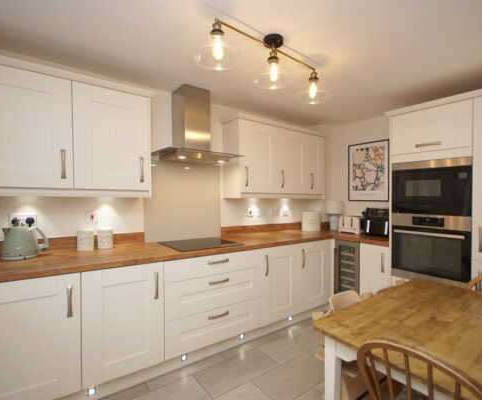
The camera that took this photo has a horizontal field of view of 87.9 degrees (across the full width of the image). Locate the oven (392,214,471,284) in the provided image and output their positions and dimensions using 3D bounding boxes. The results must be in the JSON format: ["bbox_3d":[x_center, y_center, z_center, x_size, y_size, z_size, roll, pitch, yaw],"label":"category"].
[{"bbox_3d":[1.843,0.432,2.313,0.560,0.598,0.590,0,0,-34],"label":"oven"}]

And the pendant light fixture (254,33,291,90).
[{"bbox_3d":[0.212,-0.913,1.630,0.250,0.300,0.250,0,0,0],"label":"pendant light fixture"}]

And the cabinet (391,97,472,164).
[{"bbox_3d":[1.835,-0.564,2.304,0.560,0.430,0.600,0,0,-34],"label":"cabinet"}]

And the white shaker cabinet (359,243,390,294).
[{"bbox_3d":[1.369,0.813,2.555,0.025,0.719,0.294,0,0,-34],"label":"white shaker cabinet"}]

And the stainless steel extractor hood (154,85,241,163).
[{"bbox_3d":[-0.394,-0.689,2.297,0.685,0.655,0.525,0,0,-34],"label":"stainless steel extractor hood"}]

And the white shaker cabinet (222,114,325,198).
[{"bbox_3d":[0.438,-0.427,2.941,1.295,0.830,0.370,0,0,-34],"label":"white shaker cabinet"}]

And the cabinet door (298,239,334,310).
[{"bbox_3d":[0.804,0.812,2.724,0.502,0.719,0.025,0,0,-34],"label":"cabinet door"}]

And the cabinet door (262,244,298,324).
[{"bbox_3d":[0.388,0.810,2.449,0.494,0.719,0.025,0,0,-34],"label":"cabinet door"}]

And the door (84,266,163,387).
[{"bbox_3d":[-0.759,0.796,1.655,0.499,0.720,0.030,0,0,-34],"label":"door"}]

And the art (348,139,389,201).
[{"bbox_3d":[1.626,-0.354,3.212,0.025,0.750,0.527,0,0,-34],"label":"art"}]

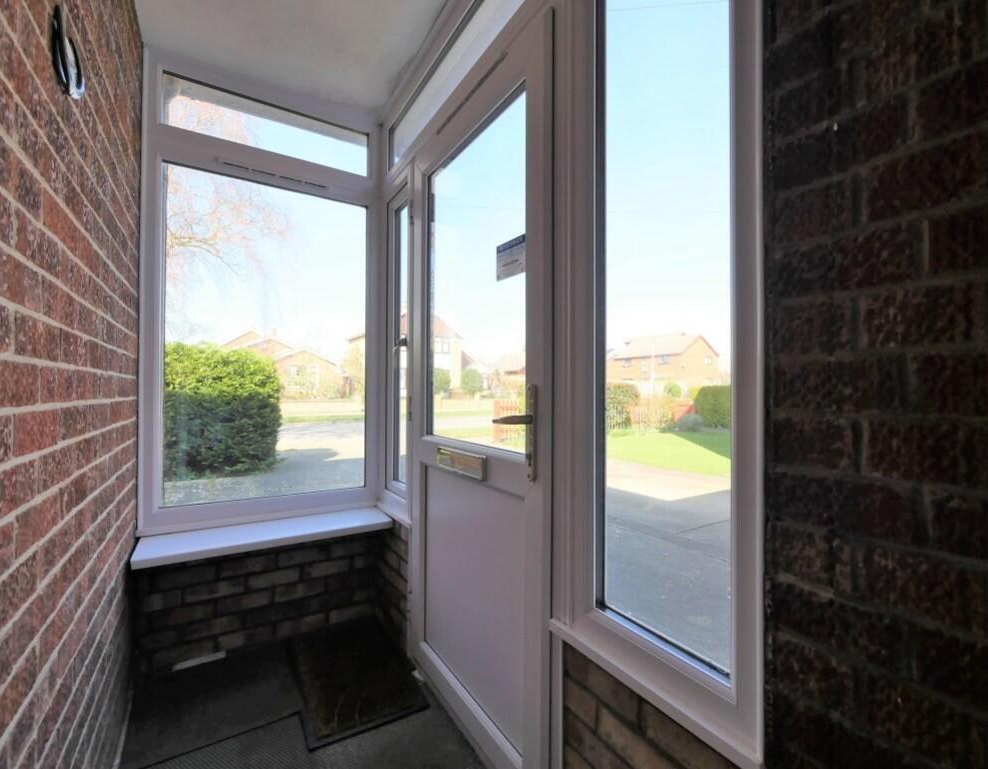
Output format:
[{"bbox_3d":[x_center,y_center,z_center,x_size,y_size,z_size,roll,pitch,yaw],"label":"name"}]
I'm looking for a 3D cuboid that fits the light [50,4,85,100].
[{"bbox_3d":[-0.789,-0.618,0.779,0.035,0.152,0.120,1,-1,-34],"label":"light"}]

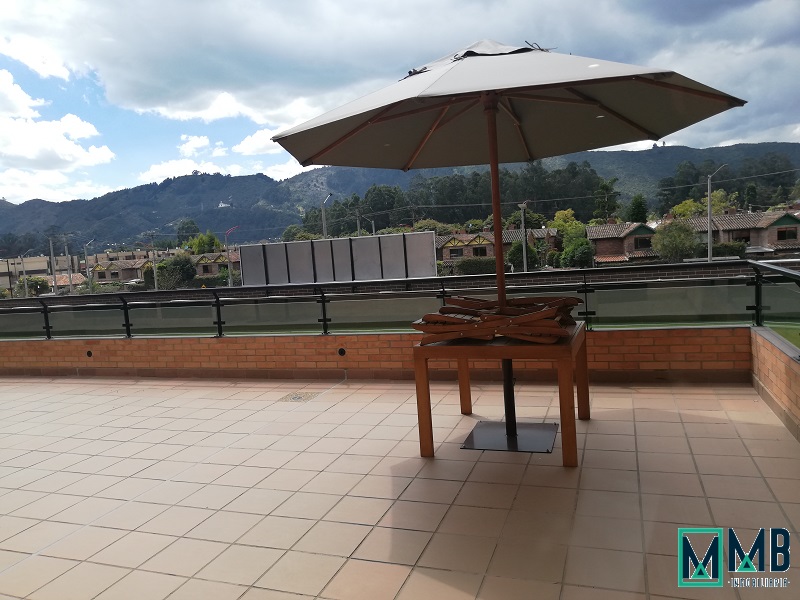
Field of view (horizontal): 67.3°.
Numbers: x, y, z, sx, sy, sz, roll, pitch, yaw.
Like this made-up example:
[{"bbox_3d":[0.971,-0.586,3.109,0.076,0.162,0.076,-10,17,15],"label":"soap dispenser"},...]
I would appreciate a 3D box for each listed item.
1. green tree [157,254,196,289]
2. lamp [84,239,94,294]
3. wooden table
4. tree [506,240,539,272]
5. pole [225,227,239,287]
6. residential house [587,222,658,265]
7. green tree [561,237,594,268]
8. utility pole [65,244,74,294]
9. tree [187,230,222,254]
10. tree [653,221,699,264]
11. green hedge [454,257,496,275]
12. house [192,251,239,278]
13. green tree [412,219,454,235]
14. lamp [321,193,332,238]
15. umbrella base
[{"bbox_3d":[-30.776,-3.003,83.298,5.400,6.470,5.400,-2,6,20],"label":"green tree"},{"bbox_3d":[-42.247,-3.950,82.069,1.500,8.710,0.350,-9,7,-43],"label":"lamp"},{"bbox_3d":[0.764,0.599,4.221,1.000,0.740,1.000,-2,6,22],"label":"wooden table"},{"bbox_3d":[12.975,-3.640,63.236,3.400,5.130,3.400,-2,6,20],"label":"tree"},{"bbox_3d":[-20.992,-4.776,75.049,1.800,8.500,0.350,-7,6,-31],"label":"pole"},{"bbox_3d":[24.248,-5.461,65.089,7.600,5.830,7.500,-2,6,20],"label":"residential house"},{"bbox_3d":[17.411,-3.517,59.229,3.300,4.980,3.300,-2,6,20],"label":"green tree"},{"bbox_3d":[-42.164,-2.773,77.402,0.320,8.740,0.320,-2,6,20],"label":"utility pole"},{"bbox_3d":[-34.312,-7.783,106.216,6.400,8.960,6.000,-2,6,20],"label":"tree"},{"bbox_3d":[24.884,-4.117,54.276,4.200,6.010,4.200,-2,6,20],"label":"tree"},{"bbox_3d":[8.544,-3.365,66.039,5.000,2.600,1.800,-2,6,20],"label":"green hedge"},{"bbox_3d":[-27.581,-4.531,96.074,9.500,6.690,8.000,-2,6,20],"label":"house"},{"bbox_3d":[5.647,-9.022,95.238,6.800,7.740,6.200,-2,6,20],"label":"green tree"},{"bbox_3d":[-4.740,-2.744,43.033,0.350,9.610,1.500,-2,6,24],"label":"lamp"},{"bbox_3d":[0.796,0.956,4.258,0.600,0.020,0.600,-2,6,20],"label":"umbrella base"}]

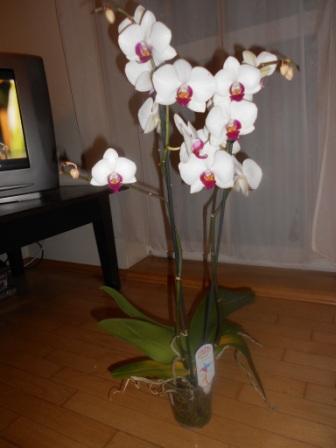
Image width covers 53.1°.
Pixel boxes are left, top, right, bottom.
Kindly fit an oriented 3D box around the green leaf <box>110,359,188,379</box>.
[{"bbox_3d":[-0.040,0.309,0.720,0.165,0.030,0.052,-6,13,0],"label":"green leaf"}]

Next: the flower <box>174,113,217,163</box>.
[{"bbox_3d":[0.051,-0.158,0.620,0.055,0.088,0.095,5,16,36],"label":"flower"}]

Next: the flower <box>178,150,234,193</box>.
[{"bbox_3d":[0.068,-0.096,0.595,0.092,0.078,0.042,-4,13,11],"label":"flower"}]

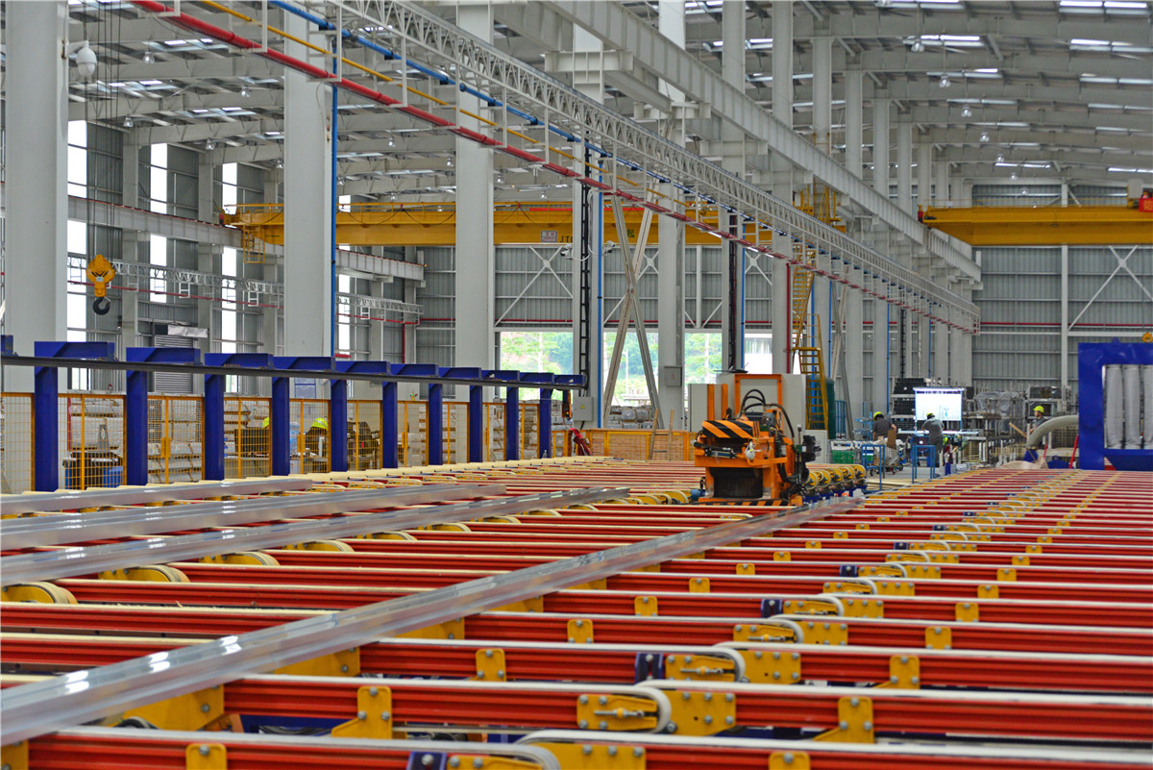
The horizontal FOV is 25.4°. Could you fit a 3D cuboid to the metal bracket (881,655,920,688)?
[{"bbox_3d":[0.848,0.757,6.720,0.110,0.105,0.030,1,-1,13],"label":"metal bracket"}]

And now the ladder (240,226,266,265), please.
[{"bbox_3d":[-13.837,-6.024,110.039,0.741,1.688,0.600,1,-1,13],"label":"ladder"}]

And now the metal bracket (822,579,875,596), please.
[{"bbox_3d":[1.125,0.844,10.588,0.206,0.087,0.050,1,-1,13],"label":"metal bracket"}]

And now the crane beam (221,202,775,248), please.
[{"bbox_3d":[-1.930,-7.032,112.995,28.980,1.950,1.600,1,-1,13],"label":"crane beam"}]

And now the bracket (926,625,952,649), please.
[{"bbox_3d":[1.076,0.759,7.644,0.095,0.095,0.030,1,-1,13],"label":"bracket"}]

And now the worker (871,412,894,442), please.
[{"bbox_3d":[8.170,1.478,68.000,0.580,1.580,0.480,1,-1,-12],"label":"worker"}]

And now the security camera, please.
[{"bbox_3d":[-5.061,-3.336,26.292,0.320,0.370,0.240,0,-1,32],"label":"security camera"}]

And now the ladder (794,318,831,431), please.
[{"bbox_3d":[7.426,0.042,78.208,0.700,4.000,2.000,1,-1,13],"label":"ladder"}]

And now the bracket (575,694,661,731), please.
[{"bbox_3d":[0.094,0.727,5.704,0.190,0.090,0.050,1,-1,13],"label":"bracket"}]

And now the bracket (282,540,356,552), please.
[{"bbox_3d":[-1.341,0.873,13.385,0.390,0.135,0.100,1,-1,13],"label":"bracket"}]

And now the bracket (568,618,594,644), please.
[{"bbox_3d":[0.018,0.831,8.559,0.092,0.106,0.035,1,-1,13],"label":"bracket"}]

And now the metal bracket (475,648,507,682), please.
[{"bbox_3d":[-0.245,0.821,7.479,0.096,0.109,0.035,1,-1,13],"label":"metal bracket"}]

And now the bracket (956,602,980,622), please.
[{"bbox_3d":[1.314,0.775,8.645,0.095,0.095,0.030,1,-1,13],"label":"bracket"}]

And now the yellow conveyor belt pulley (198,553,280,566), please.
[{"bbox_3d":[-1.410,0.756,10.671,0.320,0.130,0.060,1,-1,13],"label":"yellow conveyor belt pulley"}]

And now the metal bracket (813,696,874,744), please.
[{"bbox_3d":[0.678,0.847,6.461,0.153,0.128,0.040,1,-1,13],"label":"metal bracket"}]

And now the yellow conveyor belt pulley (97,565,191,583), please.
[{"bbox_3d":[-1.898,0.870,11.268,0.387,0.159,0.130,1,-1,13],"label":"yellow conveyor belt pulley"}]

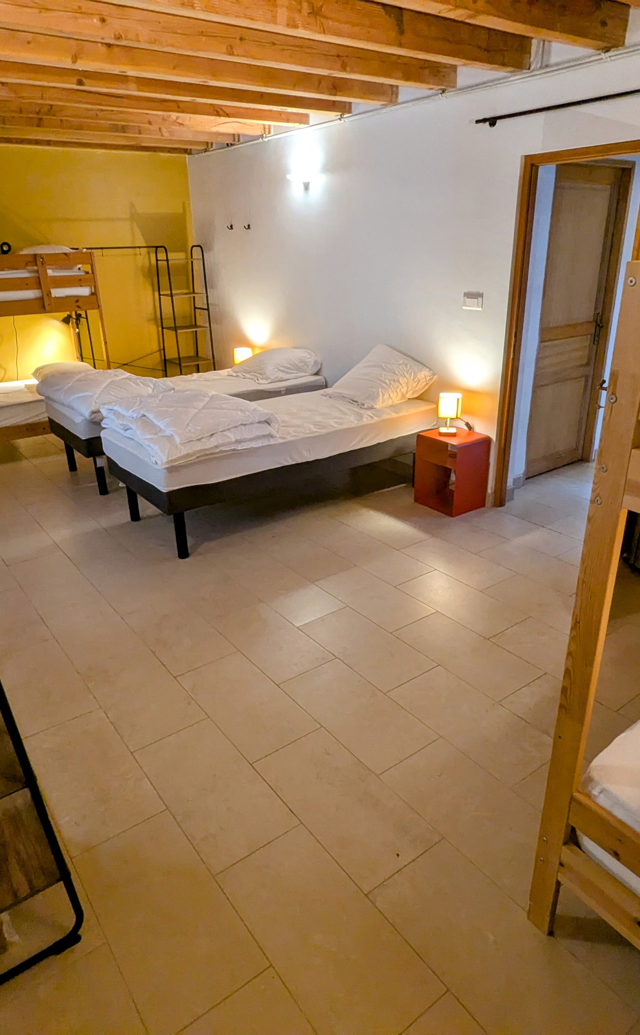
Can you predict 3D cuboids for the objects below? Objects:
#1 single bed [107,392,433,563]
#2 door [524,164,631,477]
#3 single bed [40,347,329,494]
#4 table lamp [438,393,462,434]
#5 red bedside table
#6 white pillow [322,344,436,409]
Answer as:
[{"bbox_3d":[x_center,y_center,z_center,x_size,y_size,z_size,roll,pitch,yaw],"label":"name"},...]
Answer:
[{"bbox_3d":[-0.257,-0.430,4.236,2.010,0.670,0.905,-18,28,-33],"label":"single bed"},{"bbox_3d":[1.726,-1.291,4.391,0.730,2.030,0.045,-18,28,-33],"label":"door"},{"bbox_3d":[-1.004,-0.838,5.155,2.020,0.720,0.910,-18,28,-33],"label":"single bed"},{"bbox_3d":[0.815,-0.652,4.010,0.140,0.270,0.125,3,24,11],"label":"table lamp"},{"bbox_3d":[0.856,-0.307,4.141,0.305,0.472,0.335,-18,28,-33],"label":"red bedside table"},{"bbox_3d":[0.393,-0.950,4.415,0.560,0.140,0.580,-37,42,-17],"label":"white pillow"}]

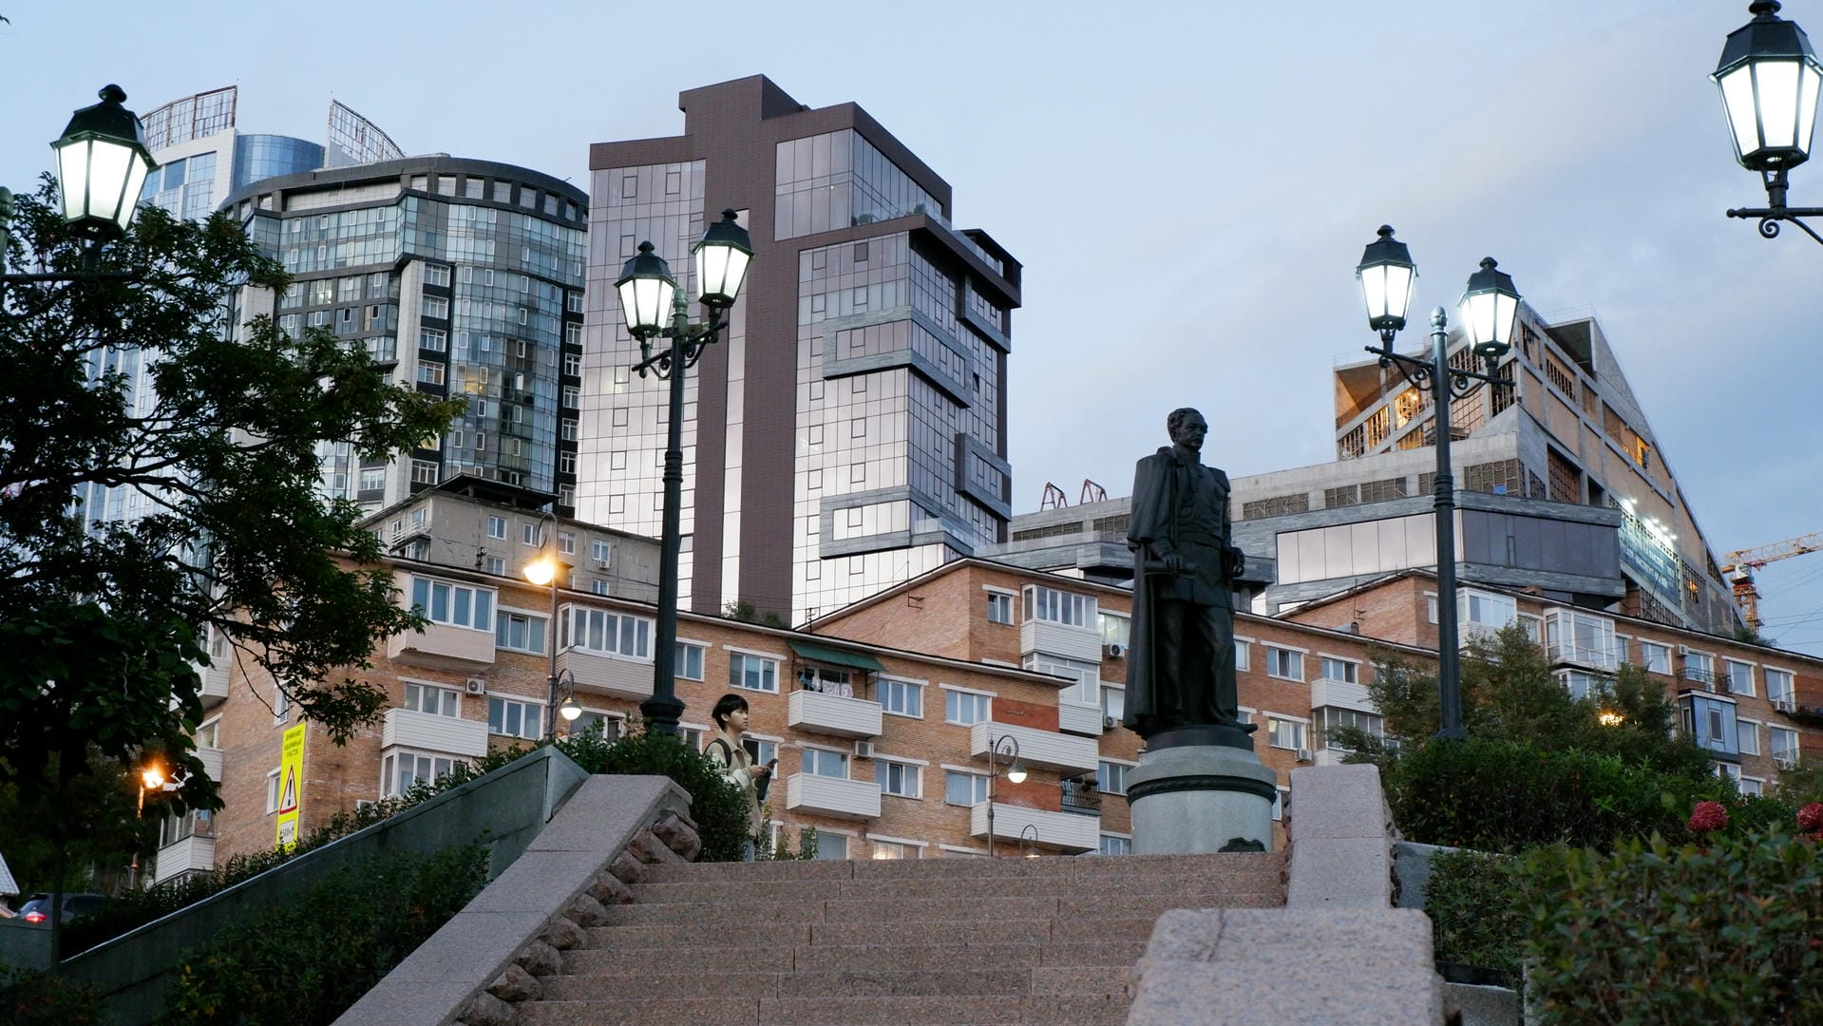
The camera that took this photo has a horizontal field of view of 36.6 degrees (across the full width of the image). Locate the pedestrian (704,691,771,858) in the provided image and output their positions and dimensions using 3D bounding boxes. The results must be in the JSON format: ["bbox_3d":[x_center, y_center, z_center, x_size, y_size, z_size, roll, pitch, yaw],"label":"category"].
[{"bbox_3d":[-1.131,1.997,17.726,0.450,1.720,0.480,-4,-18,16],"label":"pedestrian"}]

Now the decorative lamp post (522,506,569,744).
[{"bbox_3d":[-7.288,3.798,55.094,0.950,8.000,0.500,10,-19,-29],"label":"decorative lamp post"}]

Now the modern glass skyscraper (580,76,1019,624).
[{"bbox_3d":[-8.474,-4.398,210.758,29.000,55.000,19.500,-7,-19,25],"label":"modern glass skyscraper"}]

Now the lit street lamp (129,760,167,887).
[{"bbox_3d":[-23.114,11.386,82.152,0.950,8.000,0.500,10,-19,-29],"label":"lit street lamp"}]

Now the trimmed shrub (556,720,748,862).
[{"bbox_3d":[-1.529,1.811,16.156,1.080,1.200,1.100,-2,-17,9],"label":"trimmed shrub"}]

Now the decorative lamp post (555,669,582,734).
[{"bbox_3d":[-6.955,5.387,54.663,0.750,4.714,0.450,10,-19,-29],"label":"decorative lamp post"}]

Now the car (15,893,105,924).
[{"bbox_3d":[-19.699,10.459,68.677,4.500,1.600,1.800,8,-19,-24],"label":"car"}]

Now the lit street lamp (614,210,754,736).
[{"bbox_3d":[-1.553,0.291,17.687,0.400,4.600,1.120,16,-23,-41],"label":"lit street lamp"}]

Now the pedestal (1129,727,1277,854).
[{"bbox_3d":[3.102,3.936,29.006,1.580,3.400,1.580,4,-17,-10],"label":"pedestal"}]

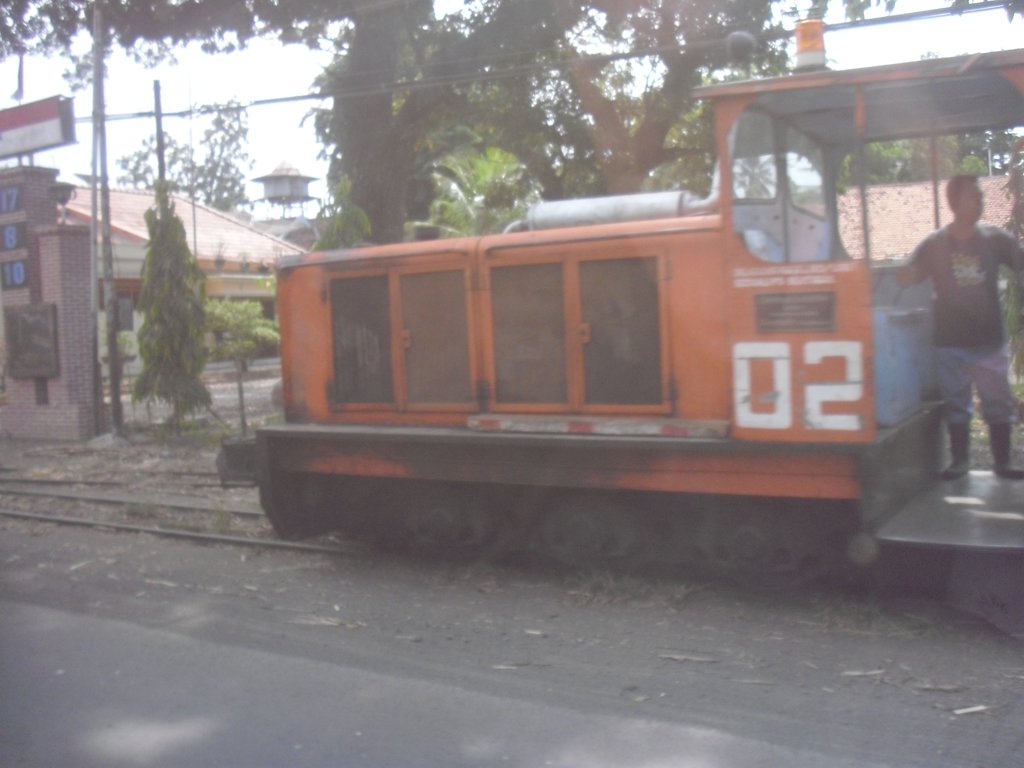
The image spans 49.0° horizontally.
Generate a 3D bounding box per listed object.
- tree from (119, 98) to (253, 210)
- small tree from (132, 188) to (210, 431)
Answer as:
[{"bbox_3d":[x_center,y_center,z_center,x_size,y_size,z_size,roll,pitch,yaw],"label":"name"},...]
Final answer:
[{"bbox_3d":[-13.795,-6.430,48.319,5.800,11.290,5.600,-2,3,0],"label":"tree"},{"bbox_3d":[-4.798,-1.072,16.002,1.080,3.591,1.080,-2,3,0],"label":"small tree"}]

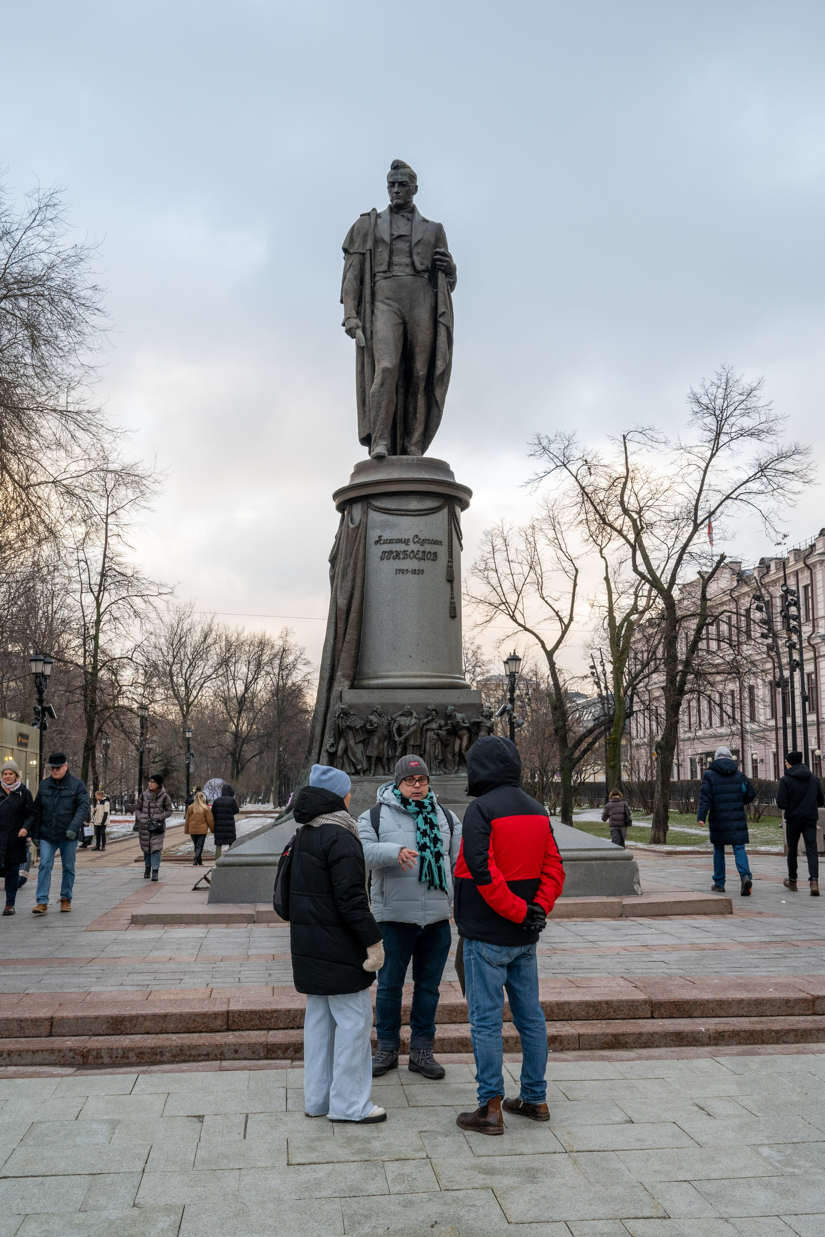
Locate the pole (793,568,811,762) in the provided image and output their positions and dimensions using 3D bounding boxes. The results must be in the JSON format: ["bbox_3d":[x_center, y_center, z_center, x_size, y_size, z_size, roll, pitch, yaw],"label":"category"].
[{"bbox_3d":[16.303,3.083,50.035,0.450,10.470,0.450,-3,-8,17],"label":"pole"}]

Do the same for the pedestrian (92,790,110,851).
[{"bbox_3d":[-8.428,5.484,32.565,0.400,1.660,0.500,5,-10,-34],"label":"pedestrian"}]

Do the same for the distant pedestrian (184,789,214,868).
[{"bbox_3d":[-4.623,4.539,26.077,0.580,1.580,0.450,0,-8,-5],"label":"distant pedestrian"}]

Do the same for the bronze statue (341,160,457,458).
[{"bbox_3d":[-0.187,-4.271,16.653,1.620,4.440,1.350,-1,-8,0],"label":"bronze statue"}]

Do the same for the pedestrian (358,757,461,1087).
[{"bbox_3d":[-0.017,1.685,6.913,0.600,1.780,0.480,0,-8,-6],"label":"pedestrian"}]

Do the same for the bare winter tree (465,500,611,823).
[{"bbox_3d":[4.529,1.706,43.145,5.300,12.170,5.200,0,-8,0],"label":"bare winter tree"}]

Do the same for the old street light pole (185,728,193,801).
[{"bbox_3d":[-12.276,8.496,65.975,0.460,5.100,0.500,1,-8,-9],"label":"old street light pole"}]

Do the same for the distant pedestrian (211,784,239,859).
[{"bbox_3d":[-3.878,4.284,24.933,0.560,1.680,0.380,-1,-8,8],"label":"distant pedestrian"}]

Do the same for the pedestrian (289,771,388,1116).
[{"bbox_3d":[-0.388,1.601,6.037,0.450,1.710,0.550,7,-11,-43],"label":"pedestrian"}]

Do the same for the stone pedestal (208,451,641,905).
[{"bbox_3d":[-0.125,0.693,16.128,4.850,5.550,4.850,1,-8,-7],"label":"stone pedestal"}]

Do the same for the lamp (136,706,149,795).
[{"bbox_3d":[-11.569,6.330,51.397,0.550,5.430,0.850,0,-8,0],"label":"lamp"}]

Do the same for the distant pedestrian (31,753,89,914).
[{"bbox_3d":[-3.989,2.407,13.633,0.570,1.770,0.480,-1,-8,3],"label":"distant pedestrian"}]

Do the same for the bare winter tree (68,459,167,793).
[{"bbox_3d":[-10.934,0.761,44.014,3.800,13.870,3.800,0,-8,0],"label":"bare winter tree"}]

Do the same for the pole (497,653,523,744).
[{"bbox_3d":[2.515,3.333,30.323,0.600,5.110,1.150,1,-8,-8],"label":"pole"}]

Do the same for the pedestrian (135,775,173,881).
[{"bbox_3d":[-4.078,3.288,18.926,0.580,1.650,0.420,-2,-8,12],"label":"pedestrian"}]

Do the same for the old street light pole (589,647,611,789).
[{"bbox_3d":[7.883,4.936,50.545,1.000,7.450,0.900,-3,-9,18],"label":"old street light pole"}]

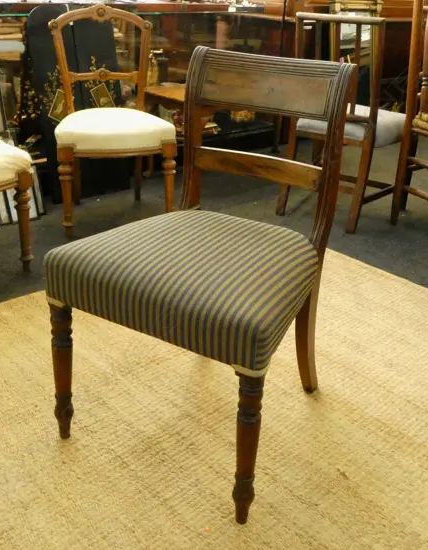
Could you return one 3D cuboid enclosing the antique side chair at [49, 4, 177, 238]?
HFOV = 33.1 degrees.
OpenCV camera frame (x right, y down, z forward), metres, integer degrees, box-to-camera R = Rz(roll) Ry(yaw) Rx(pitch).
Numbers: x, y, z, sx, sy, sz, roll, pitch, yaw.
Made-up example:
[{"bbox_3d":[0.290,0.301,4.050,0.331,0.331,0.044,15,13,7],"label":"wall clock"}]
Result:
[{"bbox_3d":[-0.425,-0.644,2.978,0.483,0.847,0.497,-5,24,-15],"label":"antique side chair"}]

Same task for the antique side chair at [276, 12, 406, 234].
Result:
[{"bbox_3d":[0.595,-0.689,3.151,0.453,0.857,0.488,19,29,34],"label":"antique side chair"}]

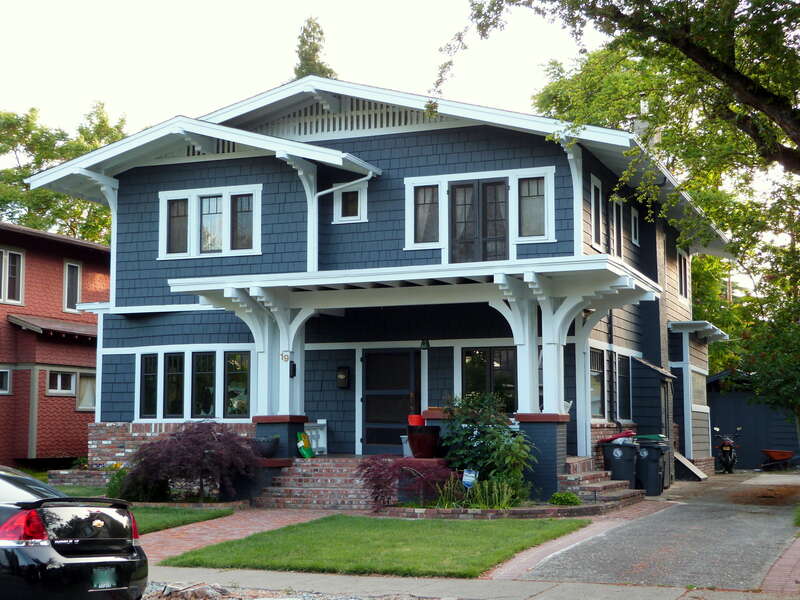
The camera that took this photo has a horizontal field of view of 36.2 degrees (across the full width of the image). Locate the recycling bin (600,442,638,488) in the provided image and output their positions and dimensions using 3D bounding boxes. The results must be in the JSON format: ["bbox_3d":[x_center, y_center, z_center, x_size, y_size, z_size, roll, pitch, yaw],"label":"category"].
[{"bbox_3d":[4.266,3.165,23.642,0.620,1.080,0.700,-3,-7,21],"label":"recycling bin"}]

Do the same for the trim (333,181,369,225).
[{"bbox_3d":[-0.990,-1.918,24.024,0.740,0.817,0.140,-3,-7,21],"label":"trim"}]

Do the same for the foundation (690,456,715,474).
[{"bbox_3d":[7.723,4.261,31.365,0.300,0.441,4.100,-3,-7,21],"label":"foundation"}]

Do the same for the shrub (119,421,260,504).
[{"bbox_3d":[-3.797,2.877,21.838,2.300,1.380,1.800,-3,-7,21],"label":"shrub"}]

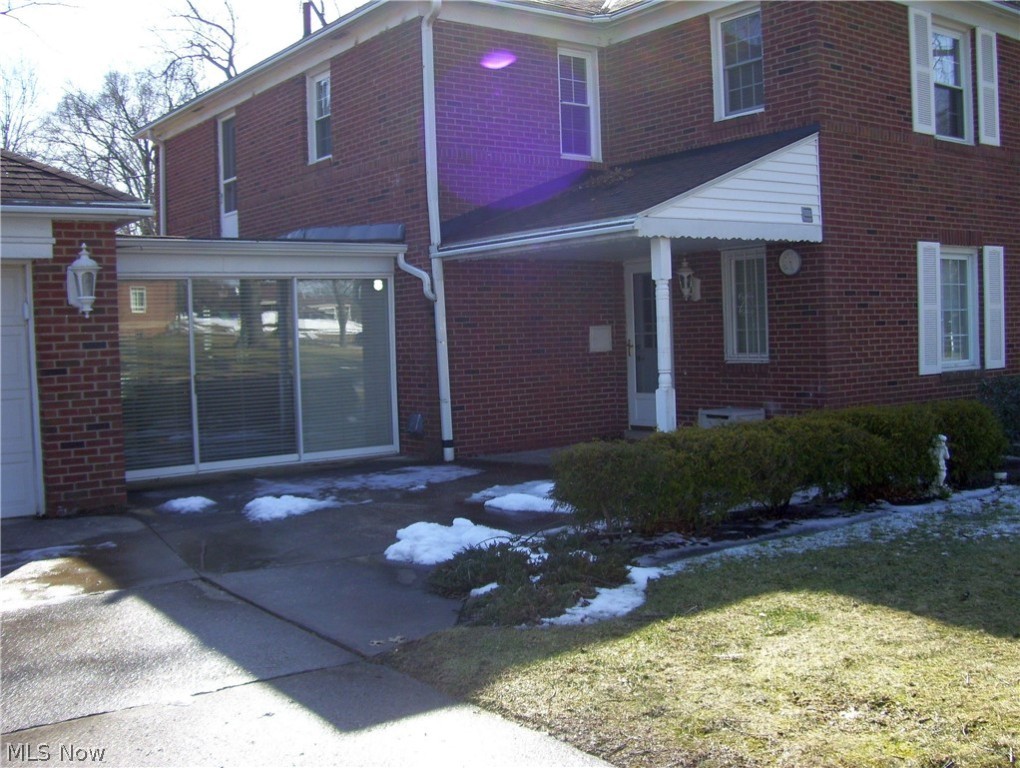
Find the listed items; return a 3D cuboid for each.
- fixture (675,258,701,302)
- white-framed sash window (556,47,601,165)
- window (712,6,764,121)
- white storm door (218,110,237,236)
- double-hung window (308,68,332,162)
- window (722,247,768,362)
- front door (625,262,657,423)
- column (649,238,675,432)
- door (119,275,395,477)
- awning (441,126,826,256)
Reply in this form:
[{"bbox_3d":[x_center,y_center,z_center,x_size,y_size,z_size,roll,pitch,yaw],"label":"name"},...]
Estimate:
[{"bbox_3d":[2.063,-1.216,12.365,0.291,0.509,0.207,-4,3,-38],"label":"fixture"},{"bbox_3d":[0.852,-3.469,13.253,0.677,1.372,0.120,-4,3,-38],"label":"white-framed sash window"},{"bbox_3d":[2.555,-3.549,11.818,0.120,1.151,0.719,-4,3,-38],"label":"window"},{"bbox_3d":[-4.395,-3.173,16.729,0.090,2.030,0.670,-4,4,-37],"label":"white storm door"},{"bbox_3d":[-2.467,-3.502,13.984,0.120,1.128,0.658,-4,3,-38],"label":"double-hung window"},{"bbox_3d":[2.668,-0.881,11.919,0.120,1.288,0.635,-4,3,-38],"label":"window"},{"bbox_3d":[1.756,-0.477,13.134,0.120,2.068,0.799,-4,3,-38],"label":"front door"},{"bbox_3d":[1.421,-0.273,9.791,0.122,2.171,0.122,-4,3,-38],"label":"column"},{"bbox_3d":[-2.804,-0.131,11.763,3.572,2.120,0.113,-4,3,-38],"label":"door"},{"bbox_3d":[1.179,-2.032,11.456,2.707,1.241,3.187,-4,3,-38],"label":"awning"}]

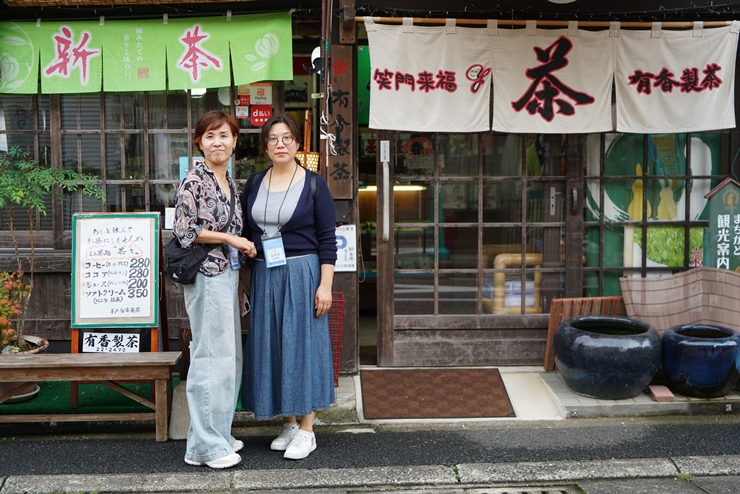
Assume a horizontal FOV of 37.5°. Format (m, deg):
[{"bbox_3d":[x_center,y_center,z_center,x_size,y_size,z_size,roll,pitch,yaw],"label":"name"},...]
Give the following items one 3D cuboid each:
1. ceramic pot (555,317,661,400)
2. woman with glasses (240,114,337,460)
[{"bbox_3d":[1.324,0.608,6.059,0.595,0.385,0.595,0,6,0],"label":"ceramic pot"},{"bbox_3d":[-0.385,0.184,5.115,0.460,1.595,0.360,2,7,18],"label":"woman with glasses"}]

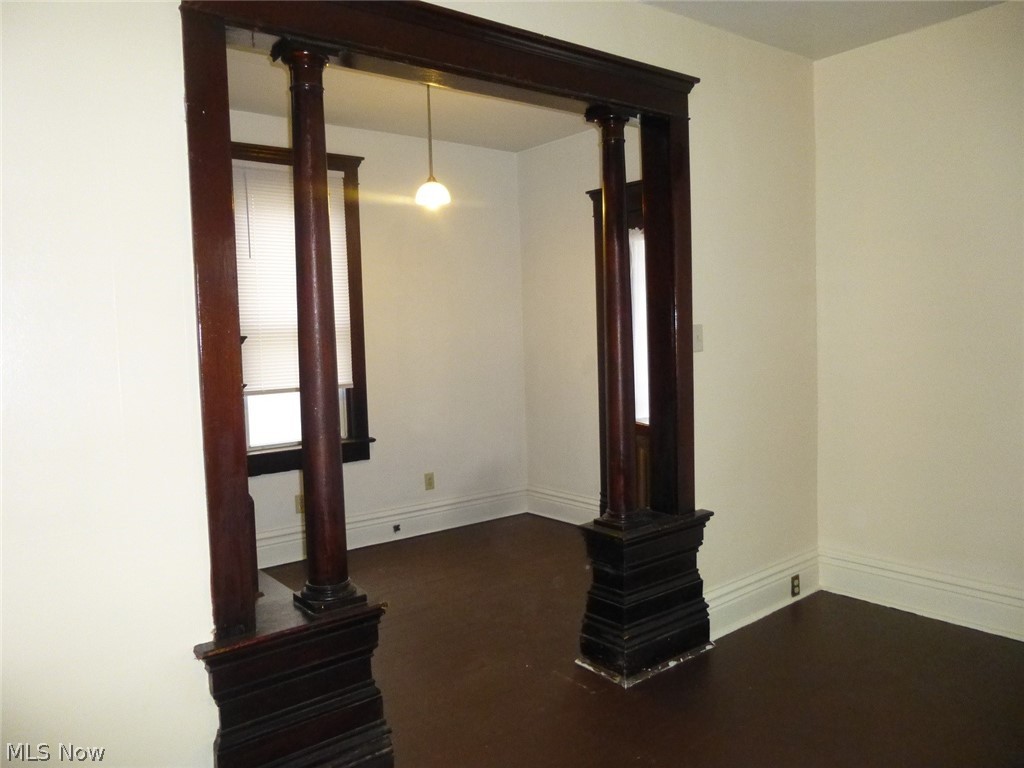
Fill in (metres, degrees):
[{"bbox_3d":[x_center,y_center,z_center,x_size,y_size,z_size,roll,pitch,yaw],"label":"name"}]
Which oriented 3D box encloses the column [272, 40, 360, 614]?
[{"bbox_3d":[-0.559,-0.148,2.163,0.177,1.616,0.173,-5,5,-38],"label":"column"}]

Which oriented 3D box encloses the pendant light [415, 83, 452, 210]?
[{"bbox_3d":[-0.419,-1.239,3.752,0.176,0.697,0.176,-2,4,0],"label":"pendant light"}]

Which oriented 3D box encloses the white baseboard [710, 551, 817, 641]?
[{"bbox_3d":[1.210,1.002,3.567,1.018,0.226,0.026,-5,5,-38],"label":"white baseboard"}]

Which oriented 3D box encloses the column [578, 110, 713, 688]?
[{"bbox_3d":[0.535,0.054,3.077,0.572,2.223,0.326,-5,5,-38],"label":"column"}]

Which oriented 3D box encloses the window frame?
[{"bbox_3d":[-1.321,-0.445,4.522,0.990,1.946,0.111,-5,5,-38],"label":"window frame"}]

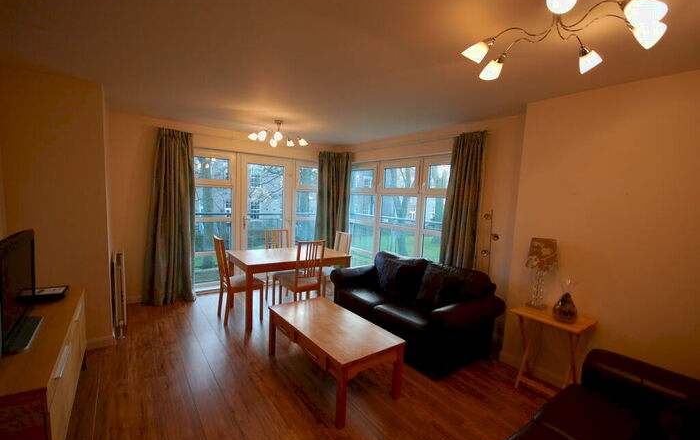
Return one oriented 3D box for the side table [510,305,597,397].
[{"bbox_3d":[1.657,1.119,2.433,0.390,0.650,0.490,0,6,-34],"label":"side table"}]

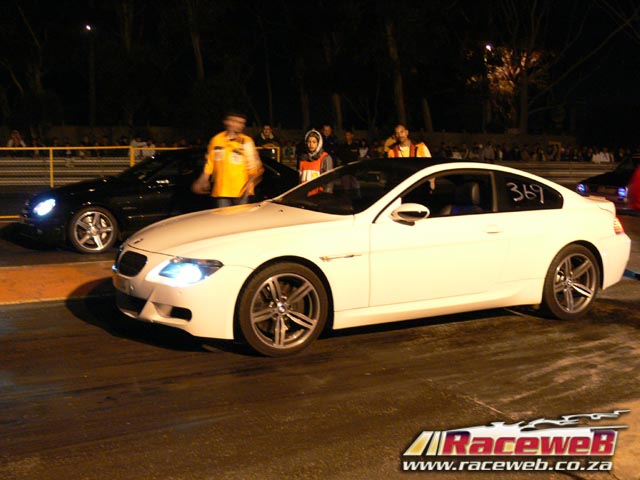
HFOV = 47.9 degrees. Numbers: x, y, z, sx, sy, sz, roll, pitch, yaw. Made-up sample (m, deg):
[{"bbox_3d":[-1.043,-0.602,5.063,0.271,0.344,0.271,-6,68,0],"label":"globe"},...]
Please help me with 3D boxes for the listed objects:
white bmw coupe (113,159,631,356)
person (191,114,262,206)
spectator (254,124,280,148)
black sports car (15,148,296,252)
[{"bbox_3d":[0.660,-0.030,6.300,4.860,1.375,1.870,-3,7,-29],"label":"white bmw coupe"},{"bbox_3d":[-0.930,-0.370,7.200,0.660,1.780,0.380,2,7,7],"label":"person"},{"bbox_3d":[-1.090,-1.500,14.900,0.540,1.660,0.400,0,7,-9],"label":"spectator"},{"bbox_3d":[-2.000,-0.655,10.850,4.620,1.390,1.780,-2,7,-28],"label":"black sports car"}]

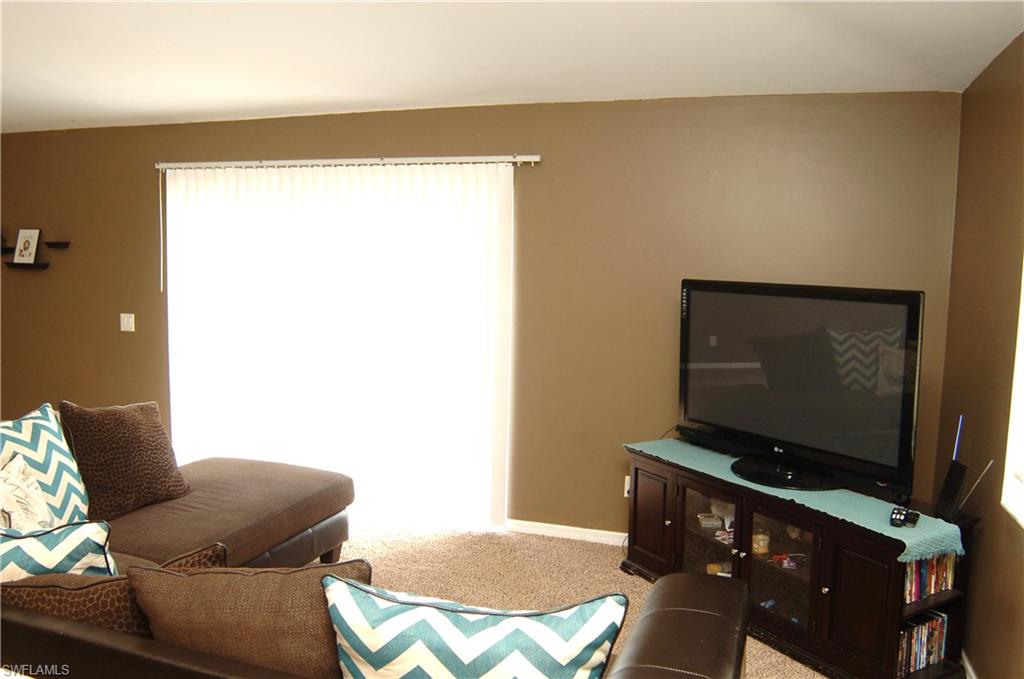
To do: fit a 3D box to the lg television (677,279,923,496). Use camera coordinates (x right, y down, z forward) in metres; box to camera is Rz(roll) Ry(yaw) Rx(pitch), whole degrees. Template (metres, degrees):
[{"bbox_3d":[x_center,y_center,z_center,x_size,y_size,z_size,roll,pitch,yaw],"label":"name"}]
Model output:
[{"bbox_3d":[1.175,0.178,3.310,0.310,0.810,1.210,-3,6,-32],"label":"lg television"}]

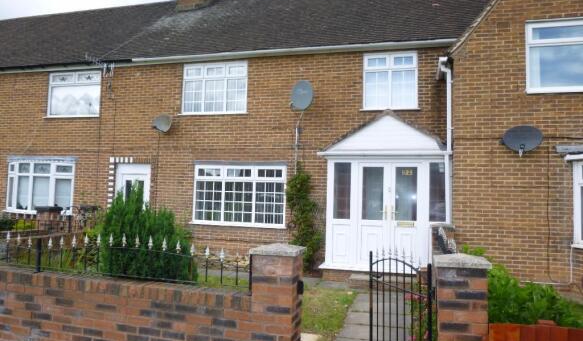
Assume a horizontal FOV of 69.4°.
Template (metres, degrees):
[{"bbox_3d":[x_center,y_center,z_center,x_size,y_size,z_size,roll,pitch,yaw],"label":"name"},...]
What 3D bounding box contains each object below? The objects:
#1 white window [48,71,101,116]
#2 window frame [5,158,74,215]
[{"bbox_3d":[-5.842,-2.049,11.287,1.671,1.216,0.120,1,-4,15],"label":"white window"},{"bbox_3d":[-6.774,0.453,11.245,2.155,1.337,0.300,1,-4,15],"label":"window frame"}]

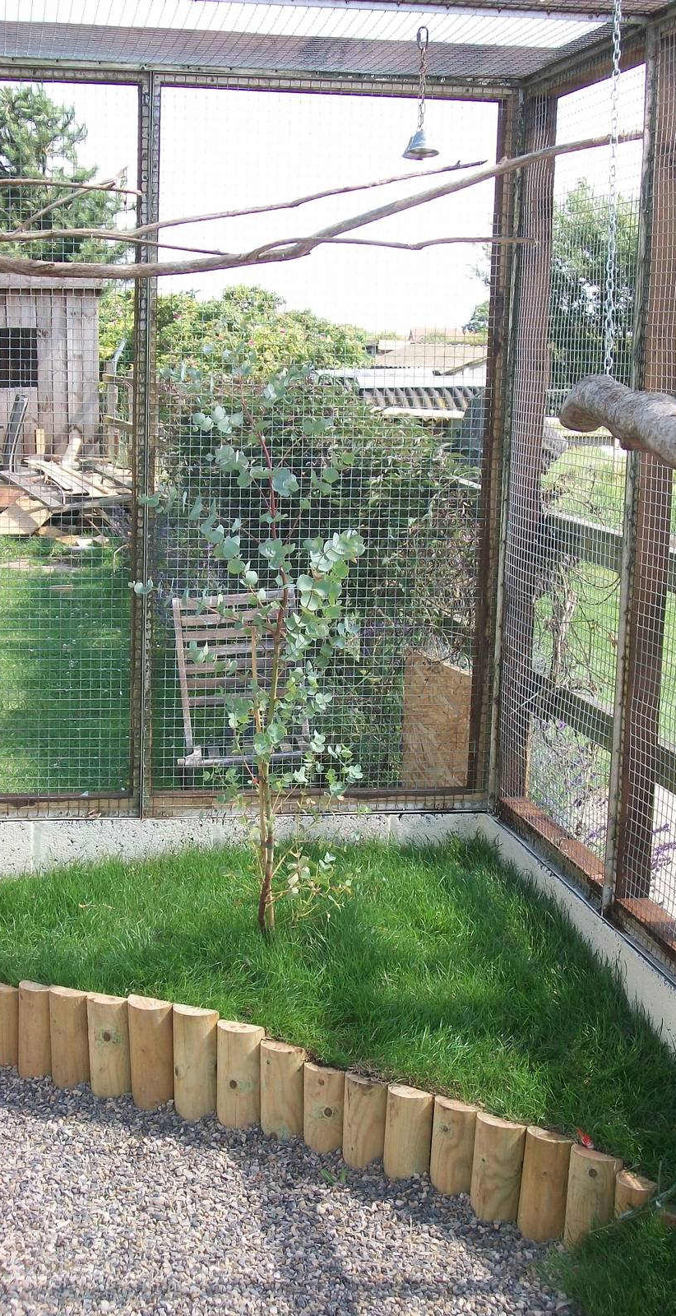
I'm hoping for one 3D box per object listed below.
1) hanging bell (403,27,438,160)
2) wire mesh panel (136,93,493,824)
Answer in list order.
[{"bbox_3d":[0.176,-1.185,3.993,0.072,0.268,0.072,0,9,-10],"label":"hanging bell"},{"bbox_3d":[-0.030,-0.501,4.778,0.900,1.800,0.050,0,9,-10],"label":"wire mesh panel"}]

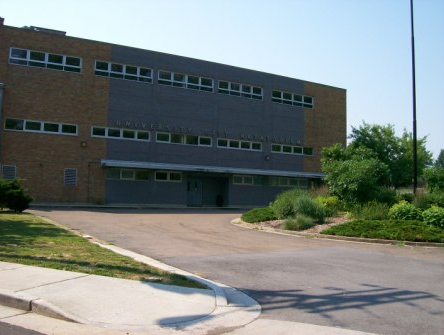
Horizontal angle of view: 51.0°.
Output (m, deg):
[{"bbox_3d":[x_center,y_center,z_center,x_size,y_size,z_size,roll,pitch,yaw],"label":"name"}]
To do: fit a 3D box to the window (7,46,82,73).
[{"bbox_3d":[-11.929,-7.262,31.710,4.644,1.065,0.150,4,-5,-29],"label":"window"}]

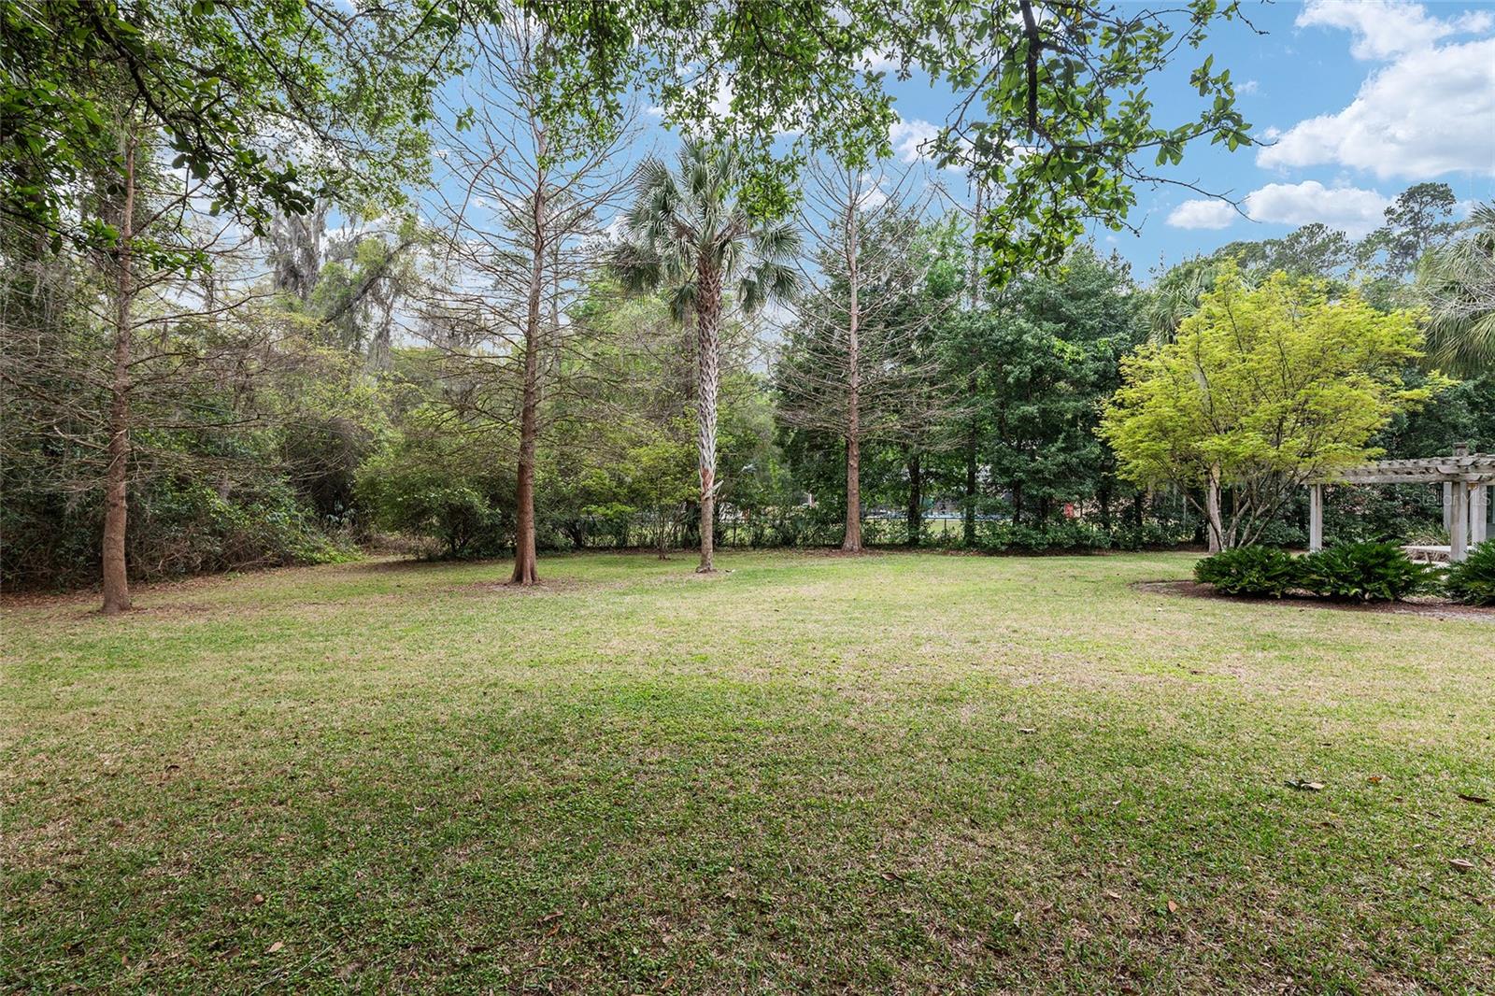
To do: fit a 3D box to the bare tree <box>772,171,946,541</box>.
[{"bbox_3d":[3.500,-4.400,22.000,5.300,12.200,5.200,0,0,0],"label":"bare tree"}]

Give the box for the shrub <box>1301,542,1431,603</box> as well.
[{"bbox_3d":[10.550,1.200,12.100,1.900,0.970,1.650,0,0,40],"label":"shrub"}]

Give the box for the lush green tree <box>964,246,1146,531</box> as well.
[{"bbox_3d":[10.400,-3.650,24.600,6.200,10.400,5.600,0,0,0],"label":"lush green tree"}]

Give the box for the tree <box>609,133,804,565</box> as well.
[{"bbox_3d":[-1.000,-3.350,16.600,4.350,10.100,4.200,0,0,0],"label":"tree"}]

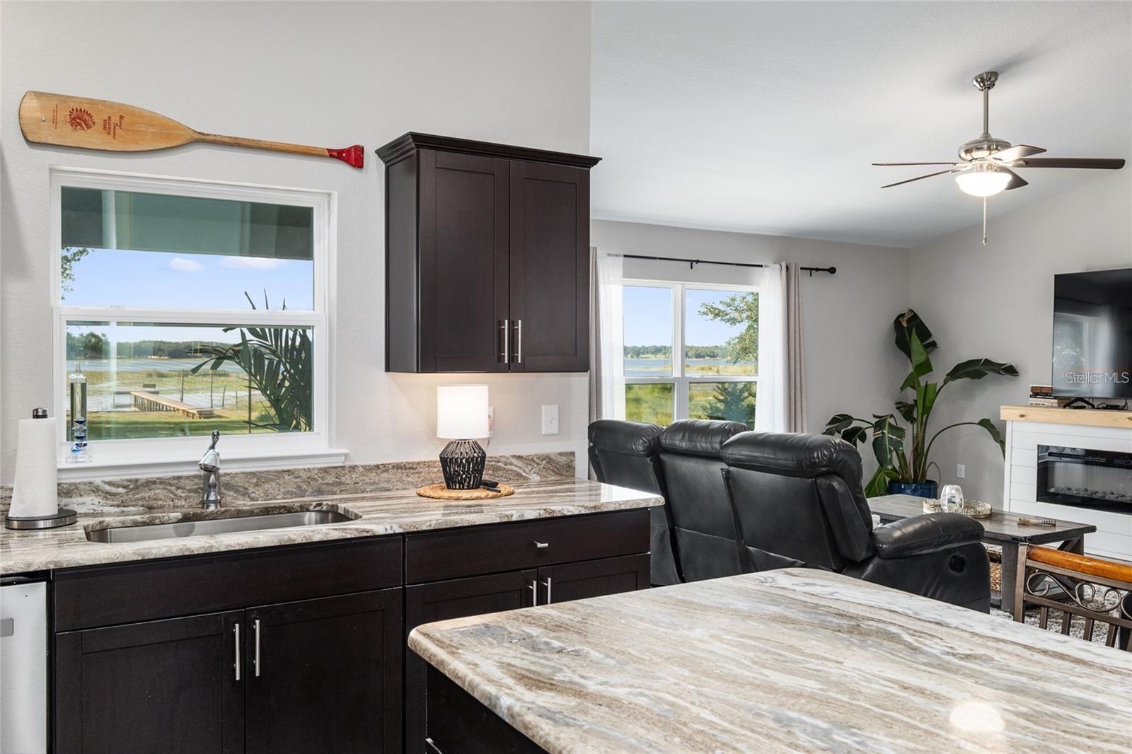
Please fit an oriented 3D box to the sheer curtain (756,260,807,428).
[{"bbox_3d":[1.734,0.178,7.091,0.535,2.180,0.130,0,1,-30],"label":"sheer curtain"}]

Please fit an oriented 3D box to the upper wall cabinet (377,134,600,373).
[{"bbox_3d":[-0.280,-0.422,3.283,0.755,0.805,0.355,0,1,-30],"label":"upper wall cabinet"}]

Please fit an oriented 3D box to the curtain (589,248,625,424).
[{"bbox_3d":[0.168,0.191,6.179,0.570,2.180,0.130,0,1,-30],"label":"curtain"}]

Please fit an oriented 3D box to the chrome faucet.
[{"bbox_3d":[-1.144,0.307,2.836,0.065,0.250,0.200,0,2,-24],"label":"chrome faucet"}]

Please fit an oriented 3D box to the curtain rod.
[{"bbox_3d":[0.943,-0.879,6.641,3.050,0.070,0.100,0,1,-30],"label":"curtain rod"}]

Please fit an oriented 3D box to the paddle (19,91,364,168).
[{"bbox_3d":[-1.191,-0.792,2.921,1.055,0.164,0.040,0,1,-30],"label":"paddle"}]

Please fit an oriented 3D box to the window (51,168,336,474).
[{"bbox_3d":[-1.230,-0.183,2.987,0.895,0.945,0.110,-1,2,-31],"label":"window"}]

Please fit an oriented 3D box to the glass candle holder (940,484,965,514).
[{"bbox_3d":[2.317,0.737,5.281,0.132,0.170,0.132,-1,2,-31],"label":"glass candle holder"}]

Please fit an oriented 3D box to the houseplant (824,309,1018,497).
[{"bbox_3d":[2.781,0.362,7.080,1.390,1.835,1.020,0,1,-30],"label":"houseplant"}]

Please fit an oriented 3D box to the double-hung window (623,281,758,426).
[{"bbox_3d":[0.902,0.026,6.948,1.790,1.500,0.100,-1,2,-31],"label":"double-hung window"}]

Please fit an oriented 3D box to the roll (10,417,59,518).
[{"bbox_3d":[-1.564,0.264,2.591,0.120,0.283,0.120,-1,2,-31],"label":"roll"}]

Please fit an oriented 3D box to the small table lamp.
[{"bbox_3d":[-0.384,0.220,3.265,0.192,0.377,0.192,0,1,0],"label":"small table lamp"}]

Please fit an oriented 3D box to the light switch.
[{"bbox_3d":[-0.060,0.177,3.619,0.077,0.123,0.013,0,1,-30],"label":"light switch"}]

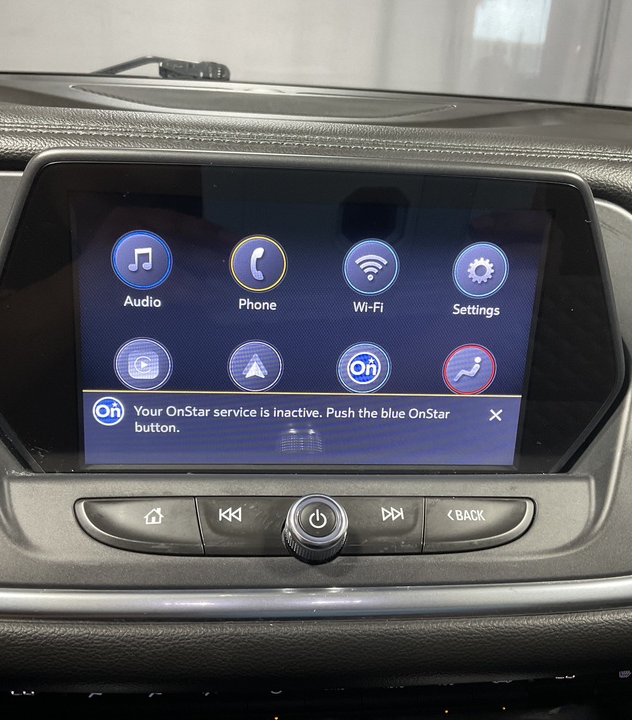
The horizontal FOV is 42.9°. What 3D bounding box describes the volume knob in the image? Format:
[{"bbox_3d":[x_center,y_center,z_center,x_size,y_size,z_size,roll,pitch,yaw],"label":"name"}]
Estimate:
[{"bbox_3d":[0.000,0.062,0.295,0.023,0.016,0.023,1,59,-7],"label":"volume knob"}]

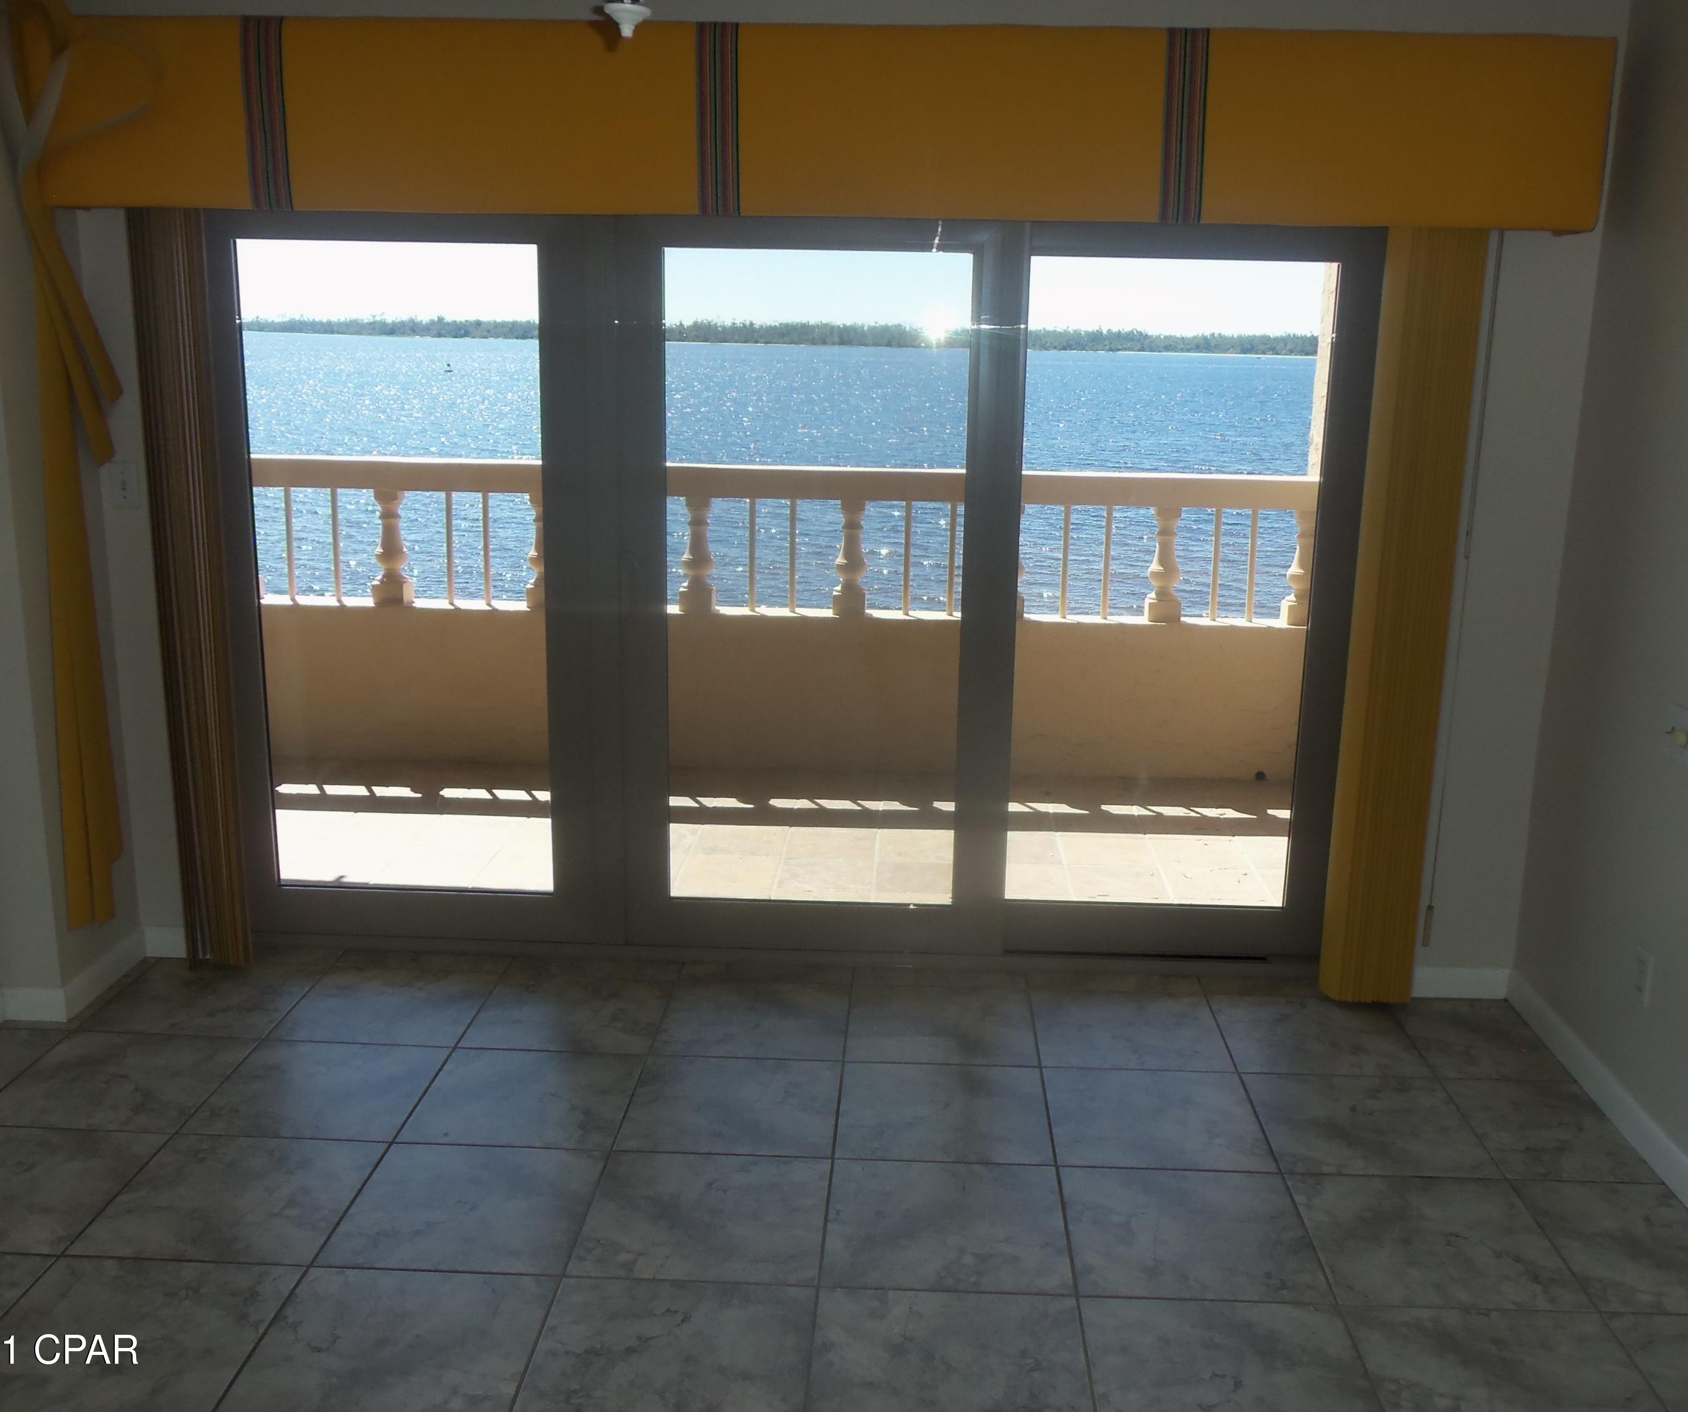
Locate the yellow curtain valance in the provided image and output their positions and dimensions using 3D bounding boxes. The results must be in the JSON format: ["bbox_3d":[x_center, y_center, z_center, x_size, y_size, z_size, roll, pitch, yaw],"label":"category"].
[{"bbox_3d":[-0.082,-1.309,3.479,3.483,0.394,0.212,2,13,2],"label":"yellow curtain valance"}]

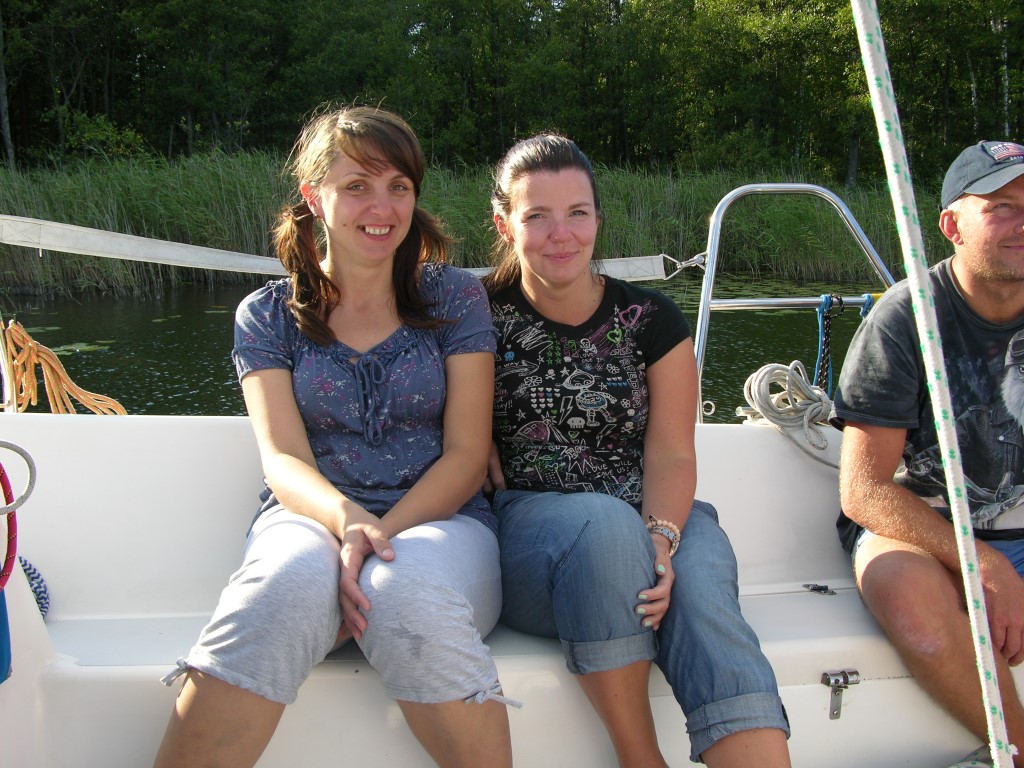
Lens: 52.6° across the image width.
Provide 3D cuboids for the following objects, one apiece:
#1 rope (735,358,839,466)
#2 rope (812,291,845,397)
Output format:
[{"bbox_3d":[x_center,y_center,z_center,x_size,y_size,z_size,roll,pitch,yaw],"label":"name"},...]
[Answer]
[{"bbox_3d":[0.527,0.056,1.980,0.195,0.190,0.150,-2,9,0],"label":"rope"},{"bbox_3d":[0.648,-0.077,2.120,0.065,0.210,0.065,-2,9,0],"label":"rope"}]

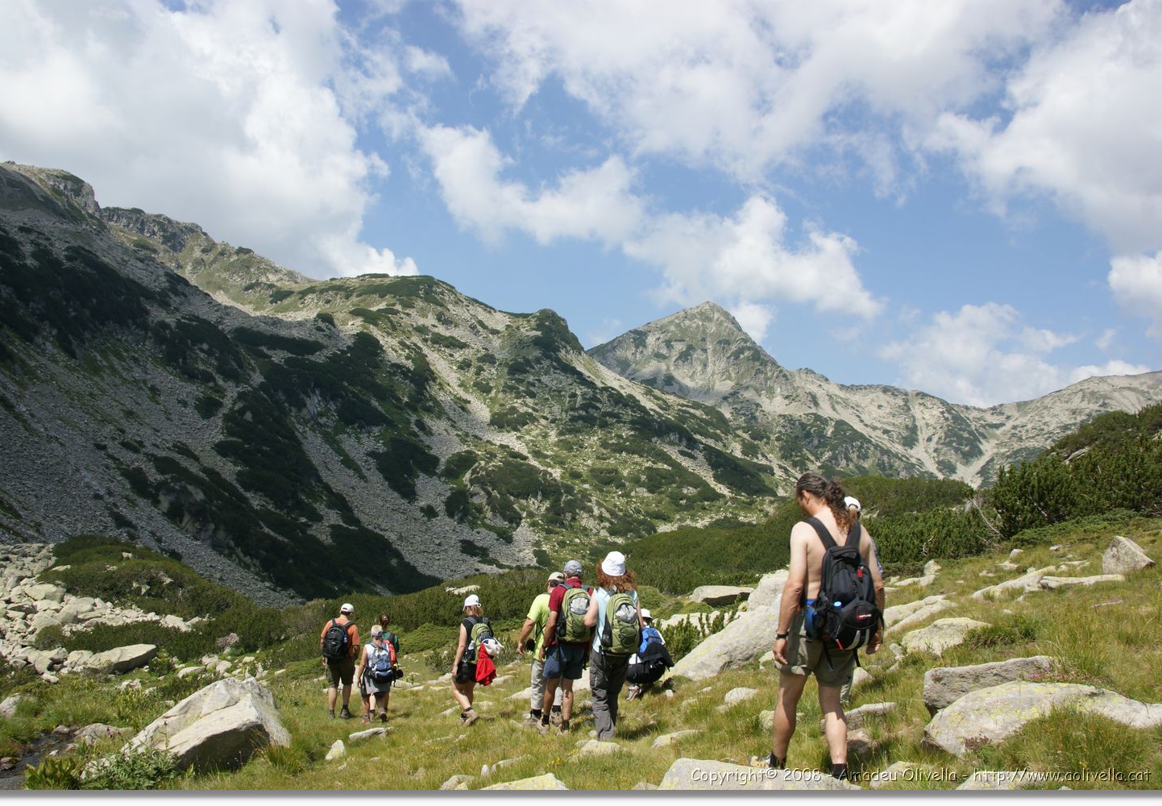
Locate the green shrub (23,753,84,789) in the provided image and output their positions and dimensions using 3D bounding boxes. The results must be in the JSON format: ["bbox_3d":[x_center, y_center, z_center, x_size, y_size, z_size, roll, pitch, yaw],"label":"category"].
[{"bbox_3d":[-5.982,4.197,10.300,0.700,0.420,0.580,3,-7,-29],"label":"green shrub"}]

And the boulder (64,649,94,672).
[{"bbox_3d":[-10.133,5.197,18.300,0.600,0.400,0.500,3,-7,-27],"label":"boulder"}]

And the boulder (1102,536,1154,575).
[{"bbox_3d":[9.840,2.761,16.300,0.920,0.700,0.750,-3,-7,27],"label":"boulder"}]

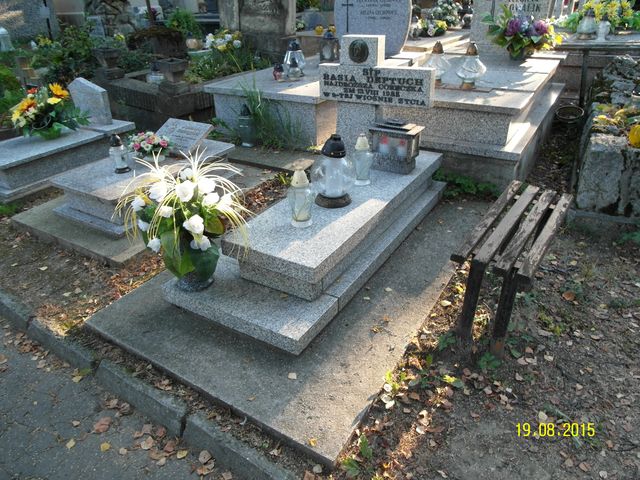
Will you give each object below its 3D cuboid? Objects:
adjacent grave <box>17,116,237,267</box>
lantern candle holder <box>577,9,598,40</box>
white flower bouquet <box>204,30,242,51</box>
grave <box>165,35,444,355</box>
[{"bbox_3d":[-1.284,-0.471,3.136,1.192,0.472,1.288,16,34,28],"label":"adjacent grave"},{"bbox_3d":[3.498,-2.791,5.747,0.256,0.344,0.256,16,34,28],"label":"lantern candle holder"},{"bbox_3d":[-1.328,-2.746,6.108,0.496,0.304,0.440,16,34,28],"label":"white flower bouquet"},{"bbox_3d":[0.042,-0.466,2.396,0.800,1.032,1.816,16,34,28],"label":"grave"}]

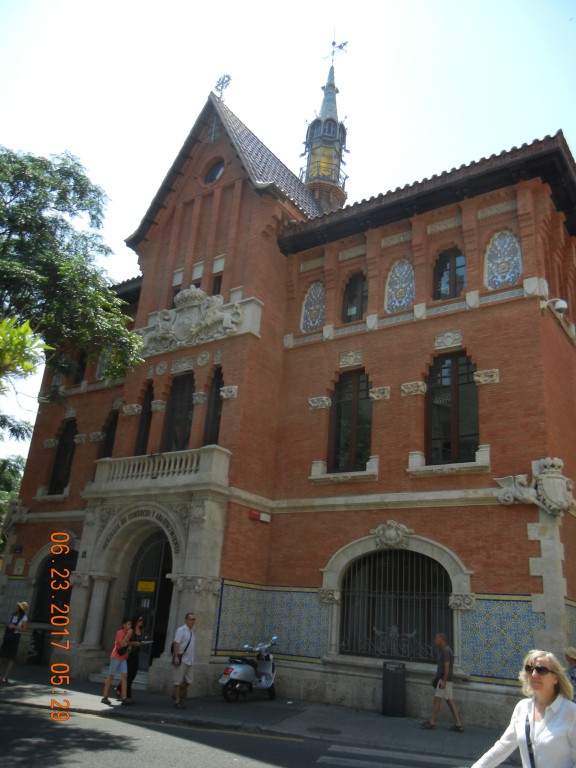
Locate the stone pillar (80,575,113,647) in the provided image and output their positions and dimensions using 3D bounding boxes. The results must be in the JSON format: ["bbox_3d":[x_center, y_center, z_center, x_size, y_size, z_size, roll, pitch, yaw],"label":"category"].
[{"bbox_3d":[-4.798,5.687,16.700,0.470,1.870,0.470,-10,-24,34],"label":"stone pillar"}]

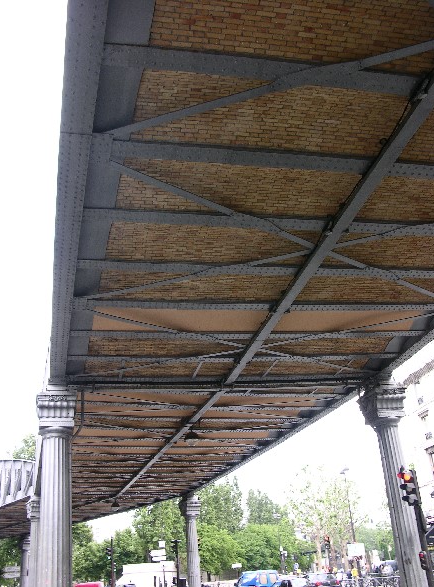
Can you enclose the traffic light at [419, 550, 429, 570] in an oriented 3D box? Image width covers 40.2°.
[{"bbox_3d":[4.472,5.759,12.800,0.180,0.400,0.140,6,-27,-22],"label":"traffic light"}]

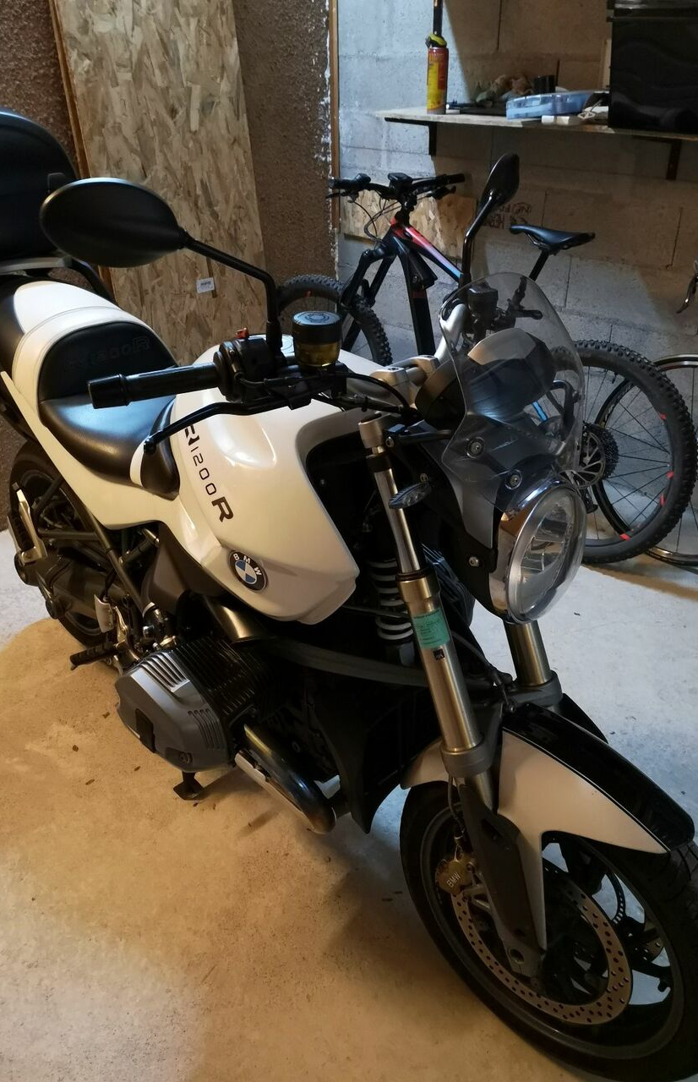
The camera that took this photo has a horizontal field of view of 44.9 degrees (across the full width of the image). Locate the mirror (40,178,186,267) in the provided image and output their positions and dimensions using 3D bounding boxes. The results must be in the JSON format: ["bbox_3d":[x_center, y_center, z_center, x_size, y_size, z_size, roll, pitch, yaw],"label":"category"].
[{"bbox_3d":[-0.246,-0.329,0.885,0.154,0.096,0.050,-6,40,-29],"label":"mirror"}]

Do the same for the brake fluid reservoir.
[{"bbox_3d":[-0.041,-0.253,1.060,0.060,0.060,0.060,-1,30,0],"label":"brake fluid reservoir"}]

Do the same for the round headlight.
[{"bbox_3d":[0.243,0.005,1.162,0.120,0.200,0.190,23,34,35],"label":"round headlight"}]

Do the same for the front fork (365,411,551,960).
[{"bbox_3d":[0.155,0.254,1.220,0.105,0.890,0.080,-4,16,45],"label":"front fork"}]

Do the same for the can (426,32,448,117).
[{"bbox_3d":[0.297,-1.561,2.809,0.066,0.243,0.066,-1,30,0],"label":"can"}]

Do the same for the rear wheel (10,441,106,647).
[{"bbox_3d":[-0.702,0.007,2.269,0.180,0.630,0.630,-25,38,-37],"label":"rear wheel"}]

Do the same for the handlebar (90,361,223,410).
[{"bbox_3d":[-0.231,-0.186,1.017,0.167,0.037,0.037,-14,33,-29],"label":"handlebar"}]

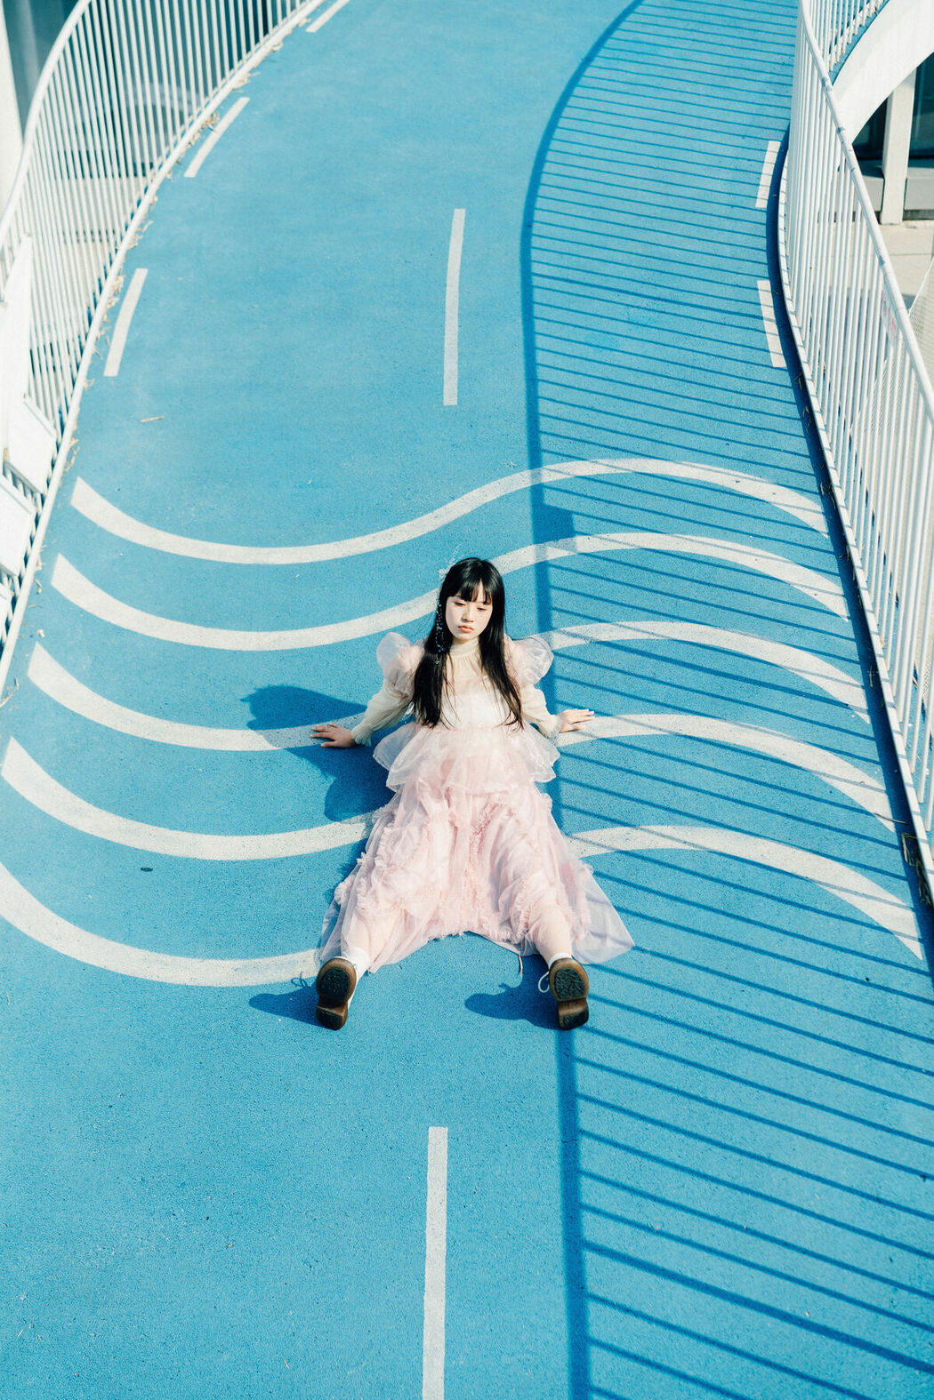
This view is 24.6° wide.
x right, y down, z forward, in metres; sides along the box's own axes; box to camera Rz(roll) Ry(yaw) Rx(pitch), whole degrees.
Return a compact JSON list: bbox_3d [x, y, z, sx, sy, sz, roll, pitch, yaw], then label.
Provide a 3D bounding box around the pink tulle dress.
[{"bbox_3d":[0.022,0.211,6.044,0.860,0.531,1.054,-1,37,1],"label":"pink tulle dress"}]

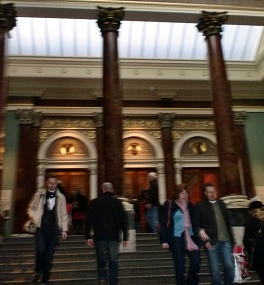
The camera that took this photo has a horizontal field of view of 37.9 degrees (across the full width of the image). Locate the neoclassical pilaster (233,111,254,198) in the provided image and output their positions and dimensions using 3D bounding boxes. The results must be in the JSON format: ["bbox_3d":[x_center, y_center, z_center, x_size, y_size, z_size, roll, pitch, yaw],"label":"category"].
[{"bbox_3d":[4.715,1.319,15.679,0.656,5.524,0.531,0,-18,-6],"label":"neoclassical pilaster"}]

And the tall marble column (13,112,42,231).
[{"bbox_3d":[-4.101,1.372,14.801,1.042,5.524,0.675,0,-18,-6],"label":"tall marble column"}]

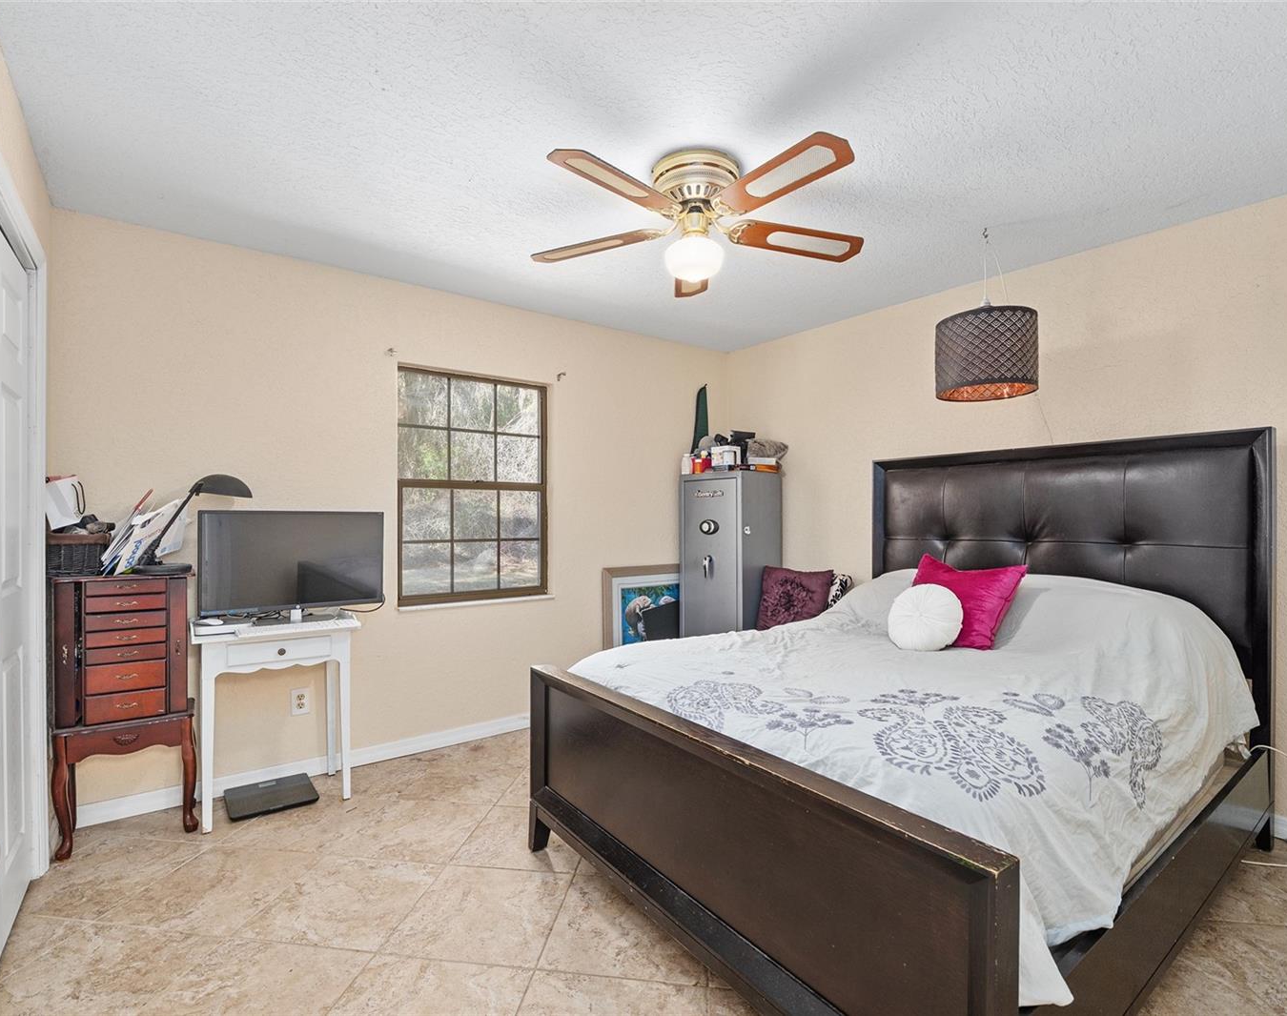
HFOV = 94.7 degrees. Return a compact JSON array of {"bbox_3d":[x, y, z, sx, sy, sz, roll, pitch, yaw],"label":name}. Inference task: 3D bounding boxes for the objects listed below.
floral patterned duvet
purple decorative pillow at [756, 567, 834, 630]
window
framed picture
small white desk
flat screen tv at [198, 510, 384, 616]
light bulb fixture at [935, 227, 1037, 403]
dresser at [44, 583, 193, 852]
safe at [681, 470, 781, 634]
[{"bbox_3d":[0.975,0.609,2.219,2.070,0.620,1.630,0,0,-36],"label":"floral patterned duvet"},{"bbox_3d":[0.889,0.549,3.520,0.430,0.410,0.150,0,-14,30],"label":"purple decorative pillow"},{"bbox_3d":[-0.931,-0.110,3.325,0.870,1.250,0.100,0,0,-36],"label":"window"},{"bbox_3d":[0.047,0.809,3.920,0.740,0.840,0.040,0,-2,-36],"label":"framed picture"},{"bbox_3d":[-1.594,0.889,2.589,0.590,0.780,0.340,0,0,-36],"label":"small white desk"},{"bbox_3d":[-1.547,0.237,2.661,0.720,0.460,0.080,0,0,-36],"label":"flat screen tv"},{"bbox_3d":[1.416,-0.800,2.450,0.375,0.720,0.375,0,0,-36],"label":"light bulb fixture"},{"bbox_3d":[-2.024,0.769,2.347,0.430,1.020,0.290,0,0,-36],"label":"dresser"},{"bbox_3d":[0.591,0.531,4.002,0.445,1.495,0.545,0,0,-41],"label":"safe"}]

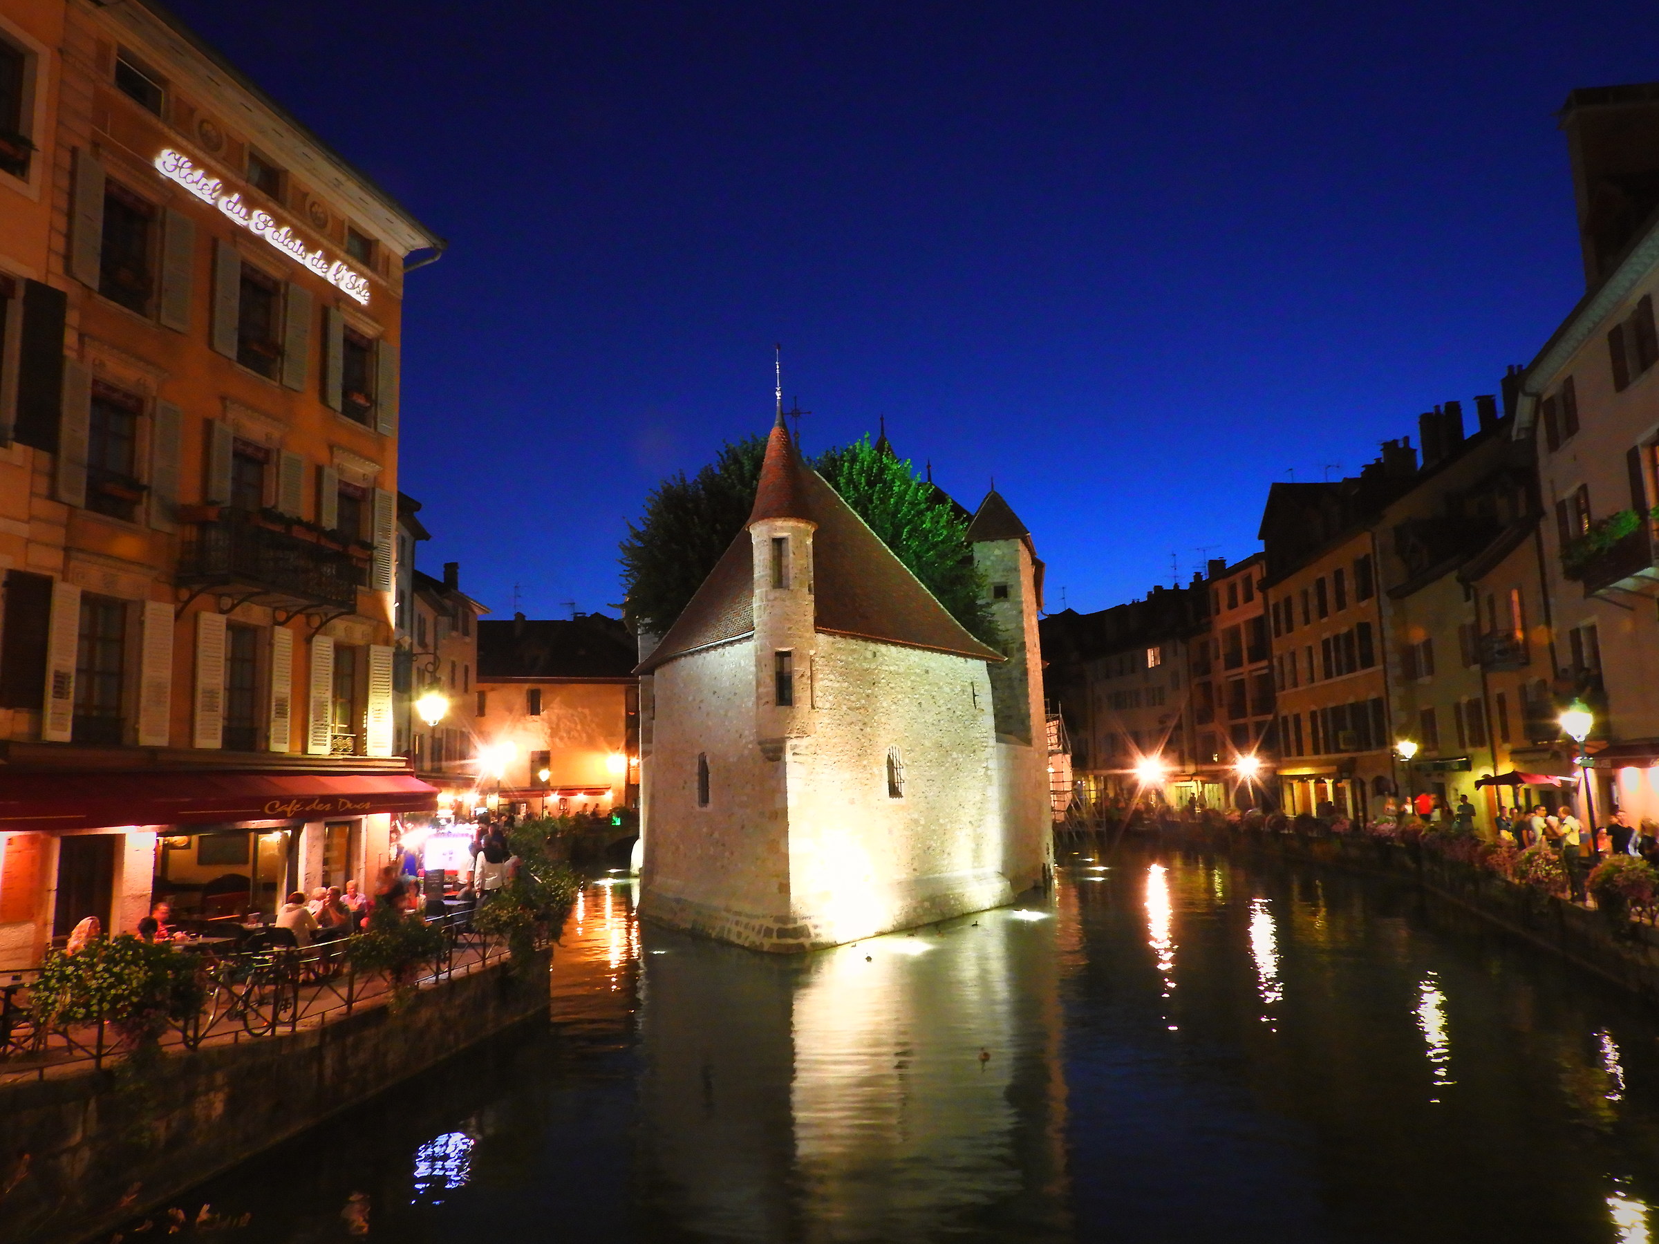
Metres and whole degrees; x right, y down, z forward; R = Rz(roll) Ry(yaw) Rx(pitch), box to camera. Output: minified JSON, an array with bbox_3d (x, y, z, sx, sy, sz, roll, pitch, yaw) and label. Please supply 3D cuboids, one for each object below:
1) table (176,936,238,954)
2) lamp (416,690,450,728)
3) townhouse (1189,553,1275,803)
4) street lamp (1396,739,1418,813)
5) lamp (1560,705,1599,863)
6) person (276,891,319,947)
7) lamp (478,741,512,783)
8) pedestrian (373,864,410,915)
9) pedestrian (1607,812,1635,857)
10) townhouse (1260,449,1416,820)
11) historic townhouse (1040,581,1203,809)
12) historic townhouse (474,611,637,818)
[{"bbox_3d":[-8.533,4.772,15.764,0.680,0.750,0.800,-3,-8,12],"label":"table"},{"bbox_3d":[-7.608,1.551,22.030,0.600,0.850,0.600,1,-8,-19],"label":"lamp"},{"bbox_3d":[26.908,3.355,62.309,11.000,14.300,13.829,-2,-8,2],"label":"townhouse"},{"bbox_3d":[17.177,5.088,34.051,0.550,3.599,0.550,-6,-9,27],"label":"street lamp"},{"bbox_3d":[13.671,3.252,20.691,0.580,3.731,0.580,-7,-10,33],"label":"lamp"},{"bbox_3d":[-7.811,4.674,17.205,0.550,1.300,0.750,-8,-10,36],"label":"person"},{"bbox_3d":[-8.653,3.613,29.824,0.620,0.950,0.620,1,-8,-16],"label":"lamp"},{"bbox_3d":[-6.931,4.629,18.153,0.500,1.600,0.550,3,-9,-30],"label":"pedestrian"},{"bbox_3d":[14.005,4.210,20.282,0.450,1.700,0.520,4,-10,-36],"label":"pedestrian"},{"bbox_3d":[26.067,0.107,48.712,11.000,17.000,13.588,-2,-8,4],"label":"townhouse"},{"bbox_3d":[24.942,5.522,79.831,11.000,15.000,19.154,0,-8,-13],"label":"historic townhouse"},{"bbox_3d":[-16.909,5.714,64.005,10.262,12.800,10.000,2,-9,-27],"label":"historic townhouse"}]

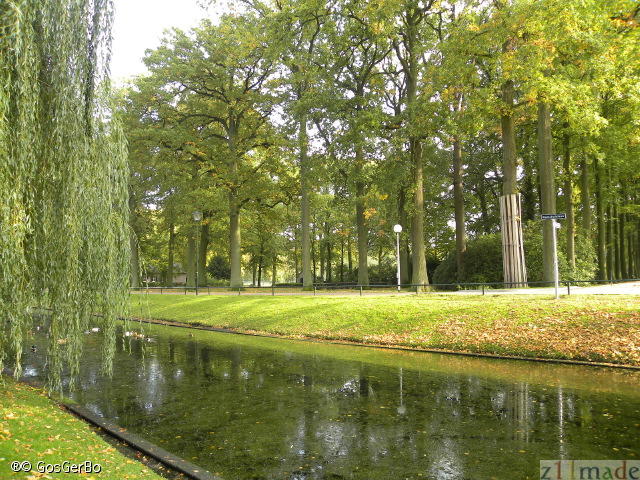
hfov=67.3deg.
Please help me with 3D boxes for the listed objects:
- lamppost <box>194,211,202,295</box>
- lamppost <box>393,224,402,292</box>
[{"bbox_3d":[-6.850,0.730,27.100,0.460,4.730,0.460,0,-6,0],"label":"lamppost"},{"bbox_3d":[4.460,1.040,27.500,0.450,3.870,0.450,0,-6,0],"label":"lamppost"}]

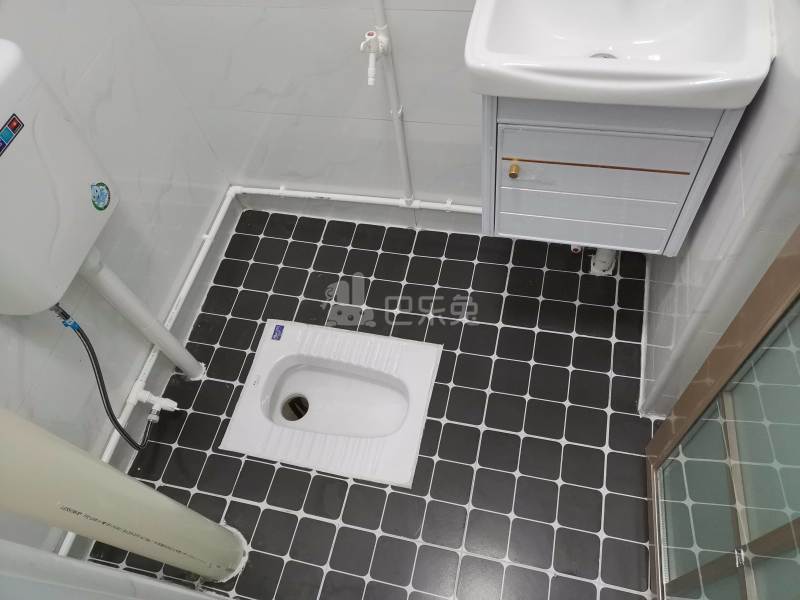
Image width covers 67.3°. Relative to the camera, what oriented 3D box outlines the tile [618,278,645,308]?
[{"bbox_3d":[0.640,-0.012,1.665,0.067,0.009,0.096,8,60,14],"label":"tile"}]

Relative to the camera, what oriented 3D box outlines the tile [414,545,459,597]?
[{"bbox_3d":[0.084,0.617,1.374,0.096,0.009,0.096,8,60,14],"label":"tile"}]

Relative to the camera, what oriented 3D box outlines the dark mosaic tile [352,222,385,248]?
[{"bbox_3d":[-0.099,-0.197,1.898,0.096,0.008,0.096,7,61,14],"label":"dark mosaic tile"}]

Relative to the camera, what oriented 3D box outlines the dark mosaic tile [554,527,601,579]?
[{"bbox_3d":[0.398,0.572,1.353,0.097,0.010,0.097,7,60,14],"label":"dark mosaic tile"}]

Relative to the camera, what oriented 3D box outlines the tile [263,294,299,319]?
[{"bbox_3d":[-0.360,0.033,1.808,0.097,0.010,0.097,7,60,14],"label":"tile"}]

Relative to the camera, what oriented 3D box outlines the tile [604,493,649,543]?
[{"bbox_3d":[0.518,0.499,1.378,0.097,0.010,0.097,7,60,14],"label":"tile"}]

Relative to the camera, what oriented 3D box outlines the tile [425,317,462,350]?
[{"bbox_3d":[0.125,0.097,1.693,0.097,0.008,0.097,7,61,14],"label":"tile"}]

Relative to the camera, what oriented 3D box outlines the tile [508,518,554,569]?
[{"bbox_3d":[0.300,0.557,1.376,0.096,0.008,0.096,7,61,14],"label":"tile"}]

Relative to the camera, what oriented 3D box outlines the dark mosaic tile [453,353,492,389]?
[{"bbox_3d":[0.196,0.193,1.613,0.096,0.008,0.096,7,61,14],"label":"dark mosaic tile"}]

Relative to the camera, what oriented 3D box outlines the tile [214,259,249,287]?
[{"bbox_3d":[-0.531,-0.083,1.896,0.097,0.009,0.097,8,61,13],"label":"tile"}]

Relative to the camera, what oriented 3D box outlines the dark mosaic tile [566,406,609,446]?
[{"bbox_3d":[0.465,0.315,1.495,0.096,0.008,0.096,8,61,14],"label":"dark mosaic tile"}]

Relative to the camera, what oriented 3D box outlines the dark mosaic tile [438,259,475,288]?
[{"bbox_3d":[0.167,-0.074,1.779,0.097,0.009,0.097,8,61,13],"label":"dark mosaic tile"}]

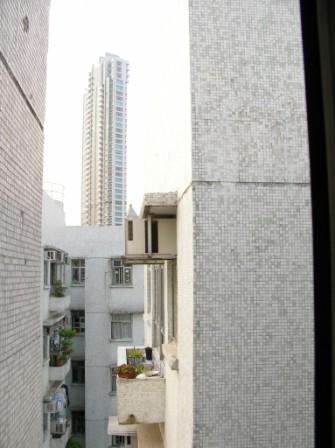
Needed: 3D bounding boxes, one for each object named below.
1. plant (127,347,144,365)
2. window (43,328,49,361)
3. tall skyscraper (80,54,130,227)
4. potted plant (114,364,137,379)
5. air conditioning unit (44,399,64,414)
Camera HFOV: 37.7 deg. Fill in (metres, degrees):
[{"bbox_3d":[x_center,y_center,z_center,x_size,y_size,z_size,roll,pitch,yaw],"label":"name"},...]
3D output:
[{"bbox_3d":[-0.478,1.990,7.337,0.250,0.300,0.240,1,-6,-5],"label":"plant"},{"bbox_3d":[-4.397,4.352,17.753,0.100,1.134,0.900,1,-6,-5],"label":"window"},{"bbox_3d":[-35.339,-22.564,272.683,12.500,138.000,28.000,5,-7,-40],"label":"tall skyscraper"},{"bbox_3d":[-0.500,1.762,5.883,0.240,0.160,0.220,1,-6,-5],"label":"potted plant"},{"bbox_3d":[-4.145,6.503,17.436,0.500,0.410,0.500,1,-6,-5],"label":"air conditioning unit"}]

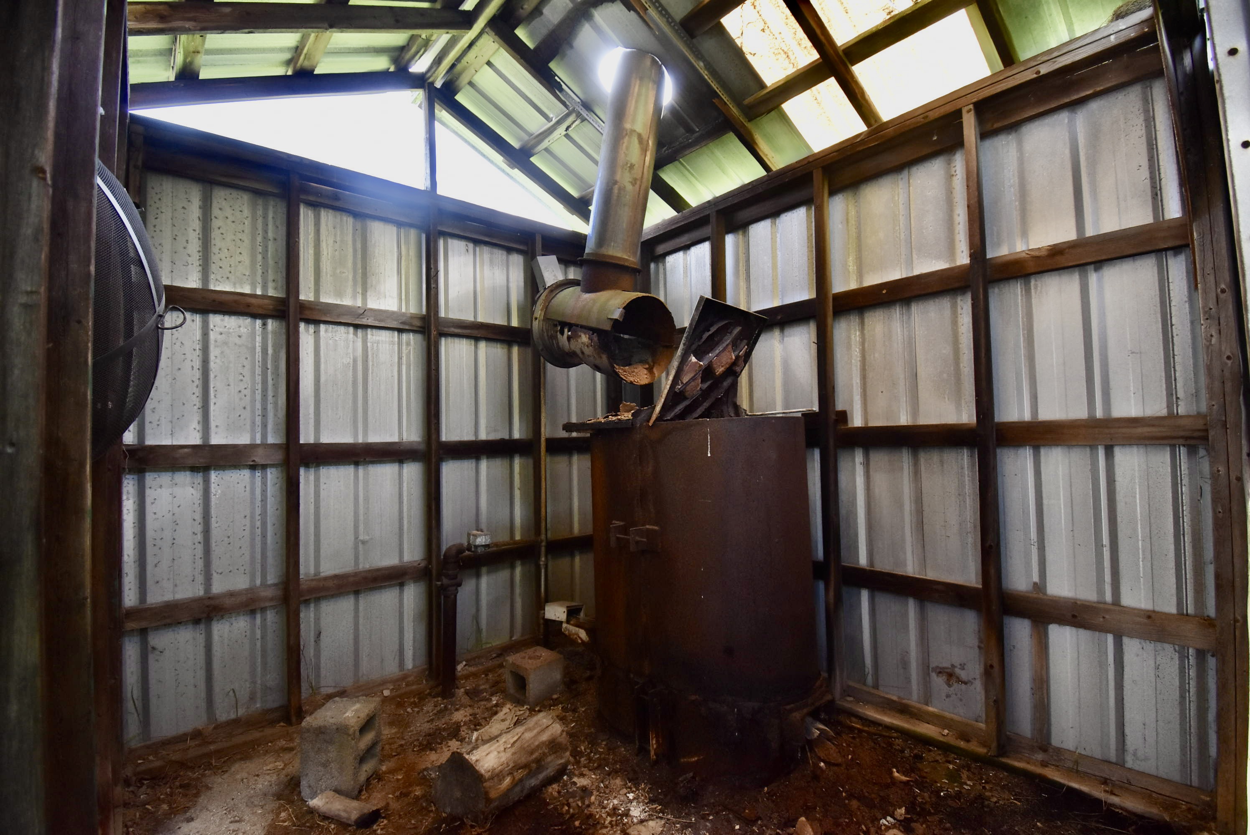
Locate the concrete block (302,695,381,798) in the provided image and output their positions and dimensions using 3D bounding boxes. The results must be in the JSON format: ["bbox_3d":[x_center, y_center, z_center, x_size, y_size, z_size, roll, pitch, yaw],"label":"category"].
[{"bbox_3d":[-1.022,1.203,1.899,0.186,0.250,0.180,-2,-2,4],"label":"concrete block"}]

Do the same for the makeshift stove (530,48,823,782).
[{"bbox_3d":[0.277,-0.163,2.297,1.000,2.945,0.970,0,-3,-42],"label":"makeshift stove"}]

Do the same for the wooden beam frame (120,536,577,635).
[{"bbox_3d":[-1.006,0.774,2.660,2.289,0.090,0.038,0,-2,-35],"label":"wooden beam frame"}]

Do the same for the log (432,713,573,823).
[{"bbox_3d":[-0.435,1.228,1.875,0.450,0.170,0.190,0,-3,-37],"label":"log"}]

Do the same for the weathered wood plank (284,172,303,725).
[{"bbox_3d":[-1.468,0.112,2.293,0.043,2.400,0.089,0,-2,-35],"label":"weathered wood plank"}]

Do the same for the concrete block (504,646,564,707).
[{"bbox_3d":[-0.434,1.253,2.535,0.179,0.167,0.204,-3,-3,40],"label":"concrete block"}]

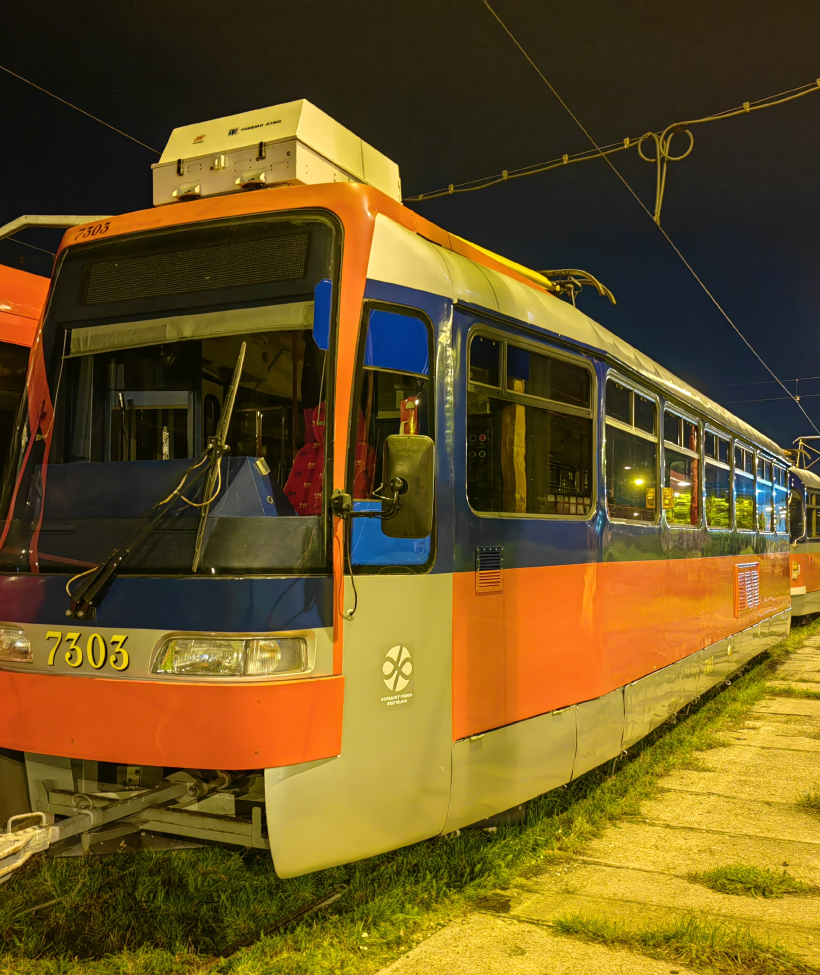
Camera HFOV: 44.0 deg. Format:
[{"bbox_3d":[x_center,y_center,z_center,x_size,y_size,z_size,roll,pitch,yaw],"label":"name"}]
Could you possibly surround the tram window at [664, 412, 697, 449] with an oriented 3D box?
[{"bbox_3d":[2.061,-0.416,7.665,0.060,0.215,1.160,-2,-4,27],"label":"tram window"}]

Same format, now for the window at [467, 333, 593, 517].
[{"bbox_3d":[0.634,-0.266,5.051,0.060,0.810,1.300,-2,-4,34],"label":"window"}]

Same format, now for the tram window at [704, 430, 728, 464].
[{"bbox_3d":[2.722,-0.342,8.962,0.060,0.220,1.180,-2,-4,27],"label":"tram window"}]

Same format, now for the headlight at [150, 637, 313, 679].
[{"bbox_3d":[-0.661,0.626,3.740,0.560,0.145,0.120,0,-3,5],"label":"headlight"}]

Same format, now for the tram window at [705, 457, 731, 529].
[{"bbox_3d":[2.728,0.078,8.950,0.060,0.560,1.210,-2,-4,27],"label":"tram window"}]

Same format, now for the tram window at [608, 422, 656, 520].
[{"bbox_3d":[1.413,-0.070,6.371,0.060,0.550,1.190,-2,-4,27],"label":"tram window"}]

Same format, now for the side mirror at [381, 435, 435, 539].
[{"bbox_3d":[-0.007,-0.002,3.660,0.190,0.370,0.080,-1,-3,10],"label":"side mirror"}]

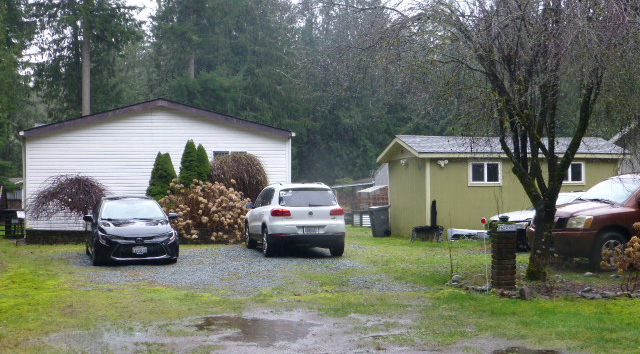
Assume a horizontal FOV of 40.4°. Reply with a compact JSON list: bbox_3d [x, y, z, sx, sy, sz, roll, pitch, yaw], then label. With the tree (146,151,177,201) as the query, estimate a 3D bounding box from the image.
[{"bbox_3d":[-4.415,0.572,24.301,0.950,2.550,0.920,0,0,-12],"label":"tree"}]

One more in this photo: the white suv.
[{"bbox_3d":[-0.677,0.988,21.101,1.870,1.690,4.420,0,0,-13],"label":"white suv"}]

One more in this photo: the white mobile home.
[{"bbox_3d":[-5.717,-0.151,30.602,7.650,4.030,12.000,0,0,-12],"label":"white mobile home"}]

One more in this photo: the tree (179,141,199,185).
[{"bbox_3d":[-3.699,0.402,24.551,0.800,2.880,0.800,0,0,-12],"label":"tree"}]

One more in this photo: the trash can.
[{"bbox_3d":[1.860,1.396,27.000,0.660,0.990,0.580,0,0,-18],"label":"trash can"}]

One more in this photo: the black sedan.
[{"bbox_3d":[-4.316,1.143,19.751,1.830,1.440,4.600,0,0,-17],"label":"black sedan"}]

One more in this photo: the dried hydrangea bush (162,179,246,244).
[{"bbox_3d":[-3.204,0.967,24.051,2.450,1.760,1.900,0,0,-12],"label":"dried hydrangea bush"}]

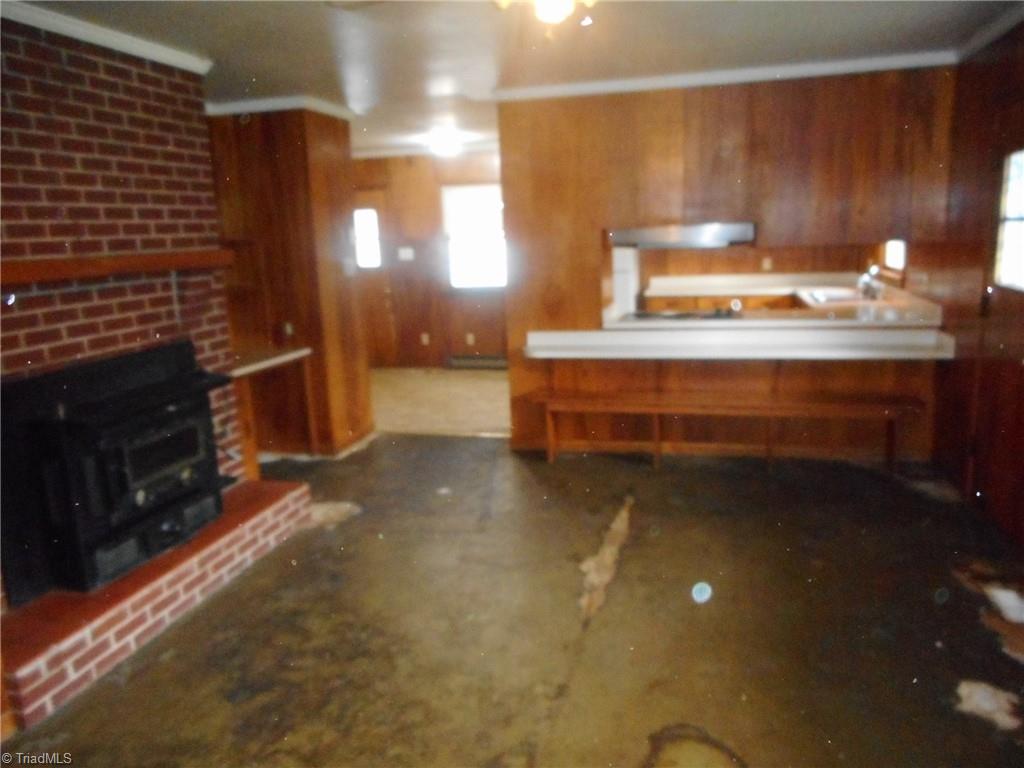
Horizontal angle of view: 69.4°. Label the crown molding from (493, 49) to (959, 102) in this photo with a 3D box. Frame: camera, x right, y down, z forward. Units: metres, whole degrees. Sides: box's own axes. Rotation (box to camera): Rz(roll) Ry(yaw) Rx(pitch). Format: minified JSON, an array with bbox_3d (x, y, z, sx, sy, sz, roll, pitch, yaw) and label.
[{"bbox_3d":[1.187,-1.839,4.455,2.695,0.073,0.059,1,12,15],"label":"crown molding"}]

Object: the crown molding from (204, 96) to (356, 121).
[{"bbox_3d":[-1.577,-1.876,5.149,0.791,0.073,0.723,1,12,15],"label":"crown molding"}]

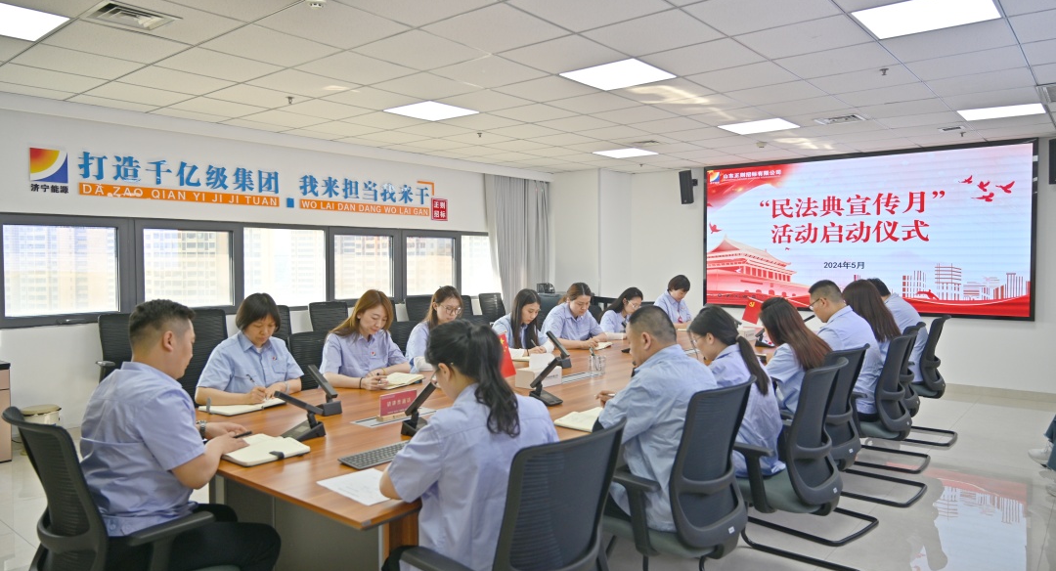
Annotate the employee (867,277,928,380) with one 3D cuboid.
[{"bbox_3d":[2.969,0.583,5.945,0.750,1.290,0.520,2,3,40],"label":"employee"}]

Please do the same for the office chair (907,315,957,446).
[{"bbox_3d":[3.161,0.744,5.791,0.620,0.980,0.610,2,3,40],"label":"office chair"}]

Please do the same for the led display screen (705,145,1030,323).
[{"bbox_3d":[3.742,-0.601,8.225,3.580,1.810,0.100,2,3,40],"label":"led display screen"}]

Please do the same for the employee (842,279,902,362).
[{"bbox_3d":[2.406,0.599,5.178,0.700,1.290,0.480,2,3,40],"label":"employee"}]

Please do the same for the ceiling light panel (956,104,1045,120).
[{"bbox_3d":[3.924,-1.452,5.830,0.600,0.040,0.600,2,3,40],"label":"ceiling light panel"}]

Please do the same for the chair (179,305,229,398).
[{"bbox_3d":[-2.832,0.723,6.324,0.620,0.980,0.610,2,3,40],"label":"chair"}]

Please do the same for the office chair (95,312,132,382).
[{"bbox_3d":[-3.221,0.741,5.856,0.620,0.980,0.610,2,3,40],"label":"office chair"}]

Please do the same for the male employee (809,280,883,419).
[{"bbox_3d":[1.946,0.621,4.637,0.750,1.310,0.520,2,3,40],"label":"male employee"}]

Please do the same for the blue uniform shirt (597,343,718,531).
[{"bbox_3d":[0.531,0.553,2.728,0.440,0.650,0.520,2,3,40],"label":"blue uniform shirt"}]

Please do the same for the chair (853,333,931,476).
[{"bbox_3d":[2.150,0.793,4.479,0.620,0.980,0.600,2,3,40],"label":"chair"}]

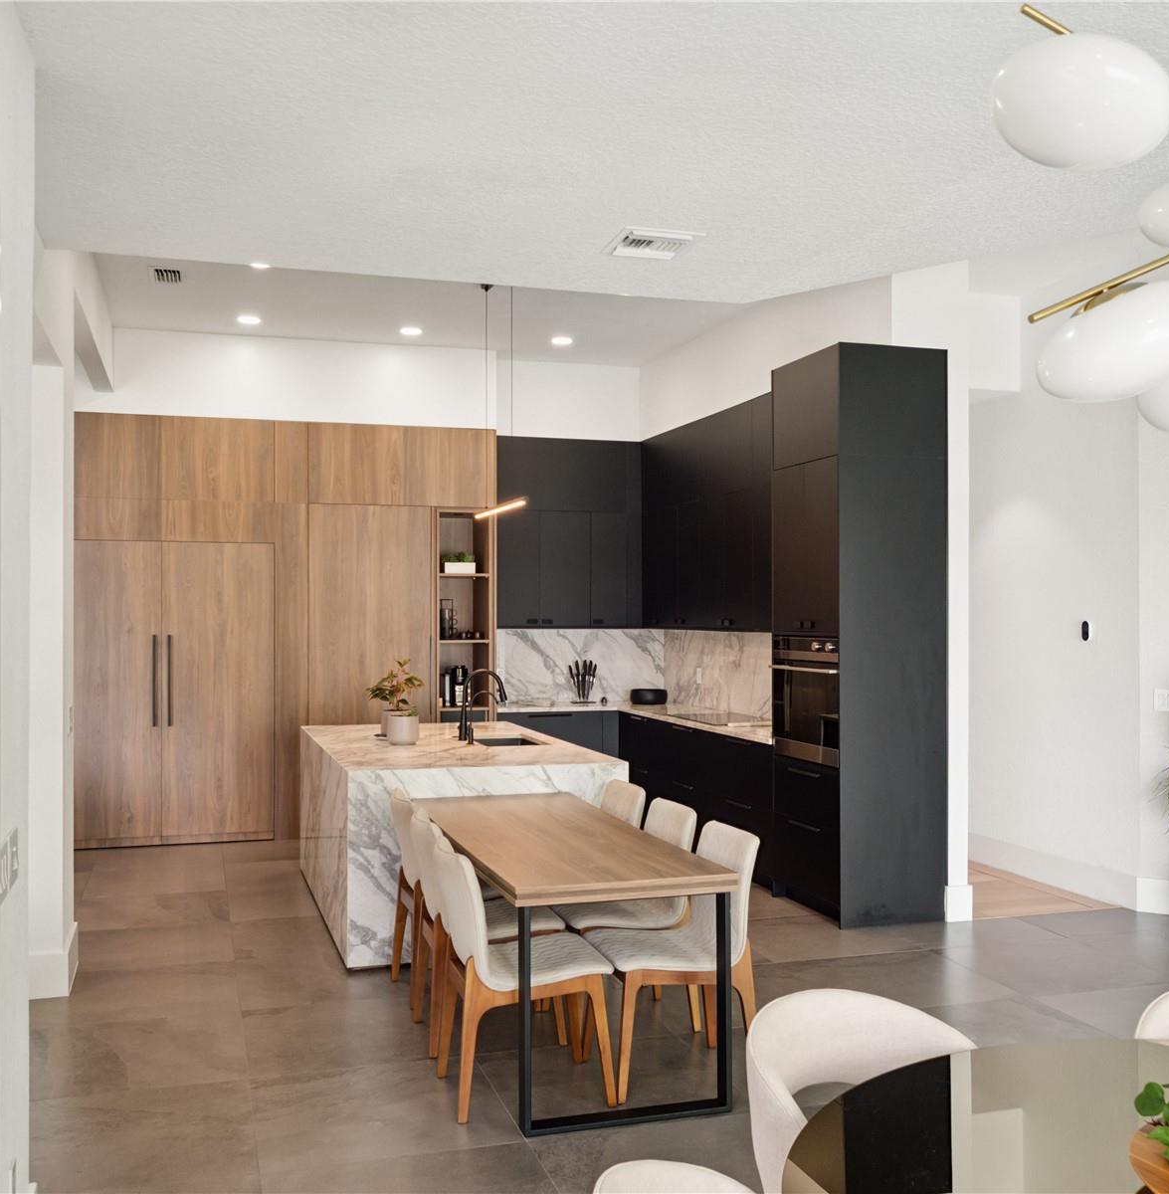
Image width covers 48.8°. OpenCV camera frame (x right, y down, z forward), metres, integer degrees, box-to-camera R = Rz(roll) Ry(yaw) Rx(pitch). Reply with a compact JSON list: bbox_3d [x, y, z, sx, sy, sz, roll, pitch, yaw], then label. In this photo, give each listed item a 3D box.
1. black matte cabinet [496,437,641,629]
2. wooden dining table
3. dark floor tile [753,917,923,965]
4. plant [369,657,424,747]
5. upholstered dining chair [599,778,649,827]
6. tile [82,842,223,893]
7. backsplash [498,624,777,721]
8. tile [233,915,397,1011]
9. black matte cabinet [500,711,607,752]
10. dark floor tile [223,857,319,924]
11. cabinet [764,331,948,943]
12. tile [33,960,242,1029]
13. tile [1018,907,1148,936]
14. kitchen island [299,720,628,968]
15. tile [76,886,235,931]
[{"bbox_3d":[-0.205,-0.510,10.586,1.331,1.534,0.335,0,-1,-17],"label":"black matte cabinet"},{"bbox_3d":[-0.148,1.318,5.117,0.758,0.766,2.107,0,-1,-17],"label":"wooden dining table"},{"bbox_3d":[1.159,1.726,6.488,0.802,0.014,0.802,0,-1,-17],"label":"dark floor tile"},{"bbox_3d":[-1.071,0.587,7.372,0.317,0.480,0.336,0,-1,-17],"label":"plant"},{"bbox_3d":[-0.050,1.280,5.742,0.547,0.859,0.466,0,-1,-17],"label":"upholstered dining chair"},{"bbox_3d":[-2.735,1.754,8.263,0.802,0.015,1.555,0,-1,-17],"label":"tile"},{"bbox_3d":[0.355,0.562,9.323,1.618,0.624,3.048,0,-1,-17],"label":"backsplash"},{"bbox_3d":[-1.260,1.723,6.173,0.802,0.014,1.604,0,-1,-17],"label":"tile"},{"bbox_3d":[-0.335,1.340,10.375,0.883,0.864,0.595,0,-1,-17],"label":"black matte cabinet"},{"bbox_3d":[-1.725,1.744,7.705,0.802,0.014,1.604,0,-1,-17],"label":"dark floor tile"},{"bbox_3d":[1.518,0.206,7.191,0.635,3.057,0.808,0,-1,-17],"label":"cabinet"},{"bbox_3d":[-1.915,1.718,5.564,0.802,0.015,0.818,0,-1,-17],"label":"tile"},{"bbox_3d":[2.743,1.738,6.833,0.733,0.015,0.498,0,-1,-17],"label":"tile"},{"bbox_3d":[-0.801,1.280,7.295,1.361,0.909,2.438,0,-1,-17],"label":"kitchen island"},{"bbox_3d":[-2.384,1.739,7.109,0.802,0.015,0.818,0,-1,-17],"label":"tile"}]

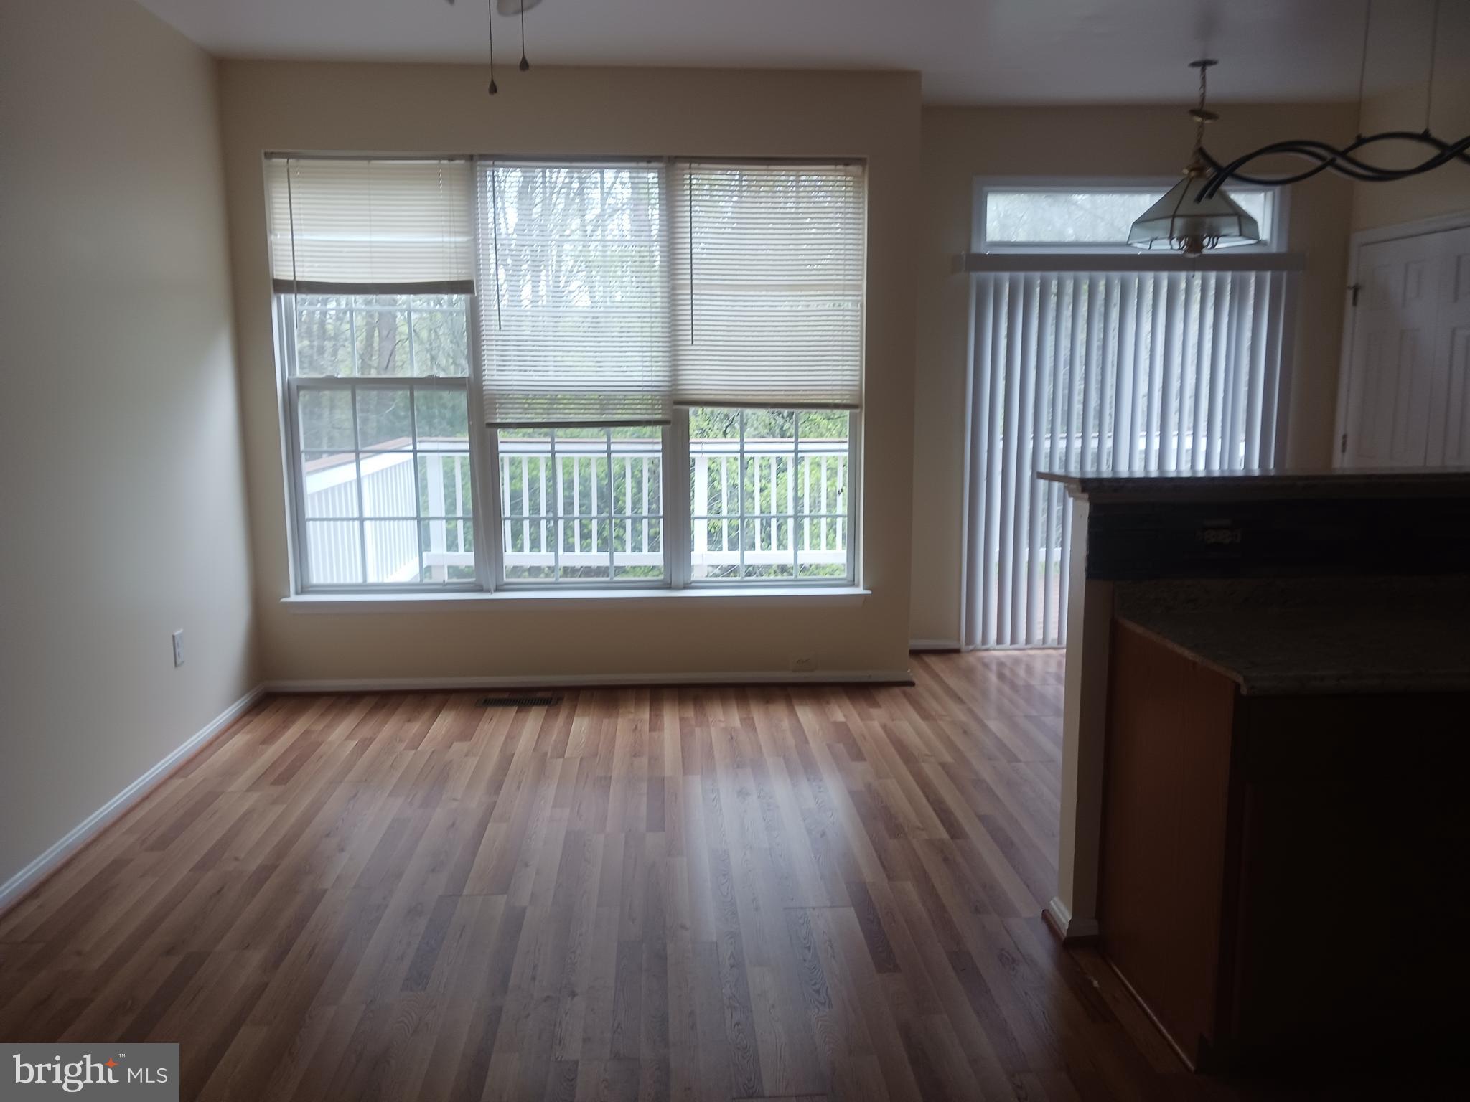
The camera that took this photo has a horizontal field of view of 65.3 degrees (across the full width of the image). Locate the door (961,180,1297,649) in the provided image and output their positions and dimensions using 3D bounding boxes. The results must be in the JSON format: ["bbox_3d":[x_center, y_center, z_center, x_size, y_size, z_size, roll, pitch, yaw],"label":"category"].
[{"bbox_3d":[1.994,-0.677,5.947,1.630,2.393,0.120,-1,9,-4],"label":"door"}]

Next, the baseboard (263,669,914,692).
[{"bbox_3d":[-0.664,0.600,5.336,3.014,0.083,0.025,-1,9,-4],"label":"baseboard"}]

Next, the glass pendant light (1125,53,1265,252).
[{"bbox_3d":[1.988,-1.671,4.901,0.586,0.791,0.530,2,9,11],"label":"glass pendant light"}]

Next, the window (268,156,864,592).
[{"bbox_3d":[-0.708,-0.765,5.155,2.586,1.914,0.110,-1,9,-4],"label":"window"}]

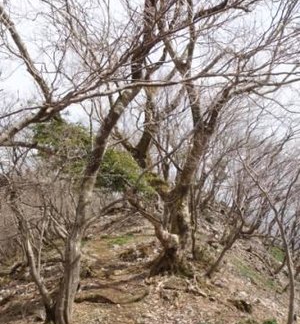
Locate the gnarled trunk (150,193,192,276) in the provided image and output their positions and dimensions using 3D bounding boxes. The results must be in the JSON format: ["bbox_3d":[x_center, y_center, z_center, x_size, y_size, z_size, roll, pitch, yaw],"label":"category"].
[{"bbox_3d":[0.372,1.255,5.600,0.720,1.440,0.620,0,-2,0],"label":"gnarled trunk"}]

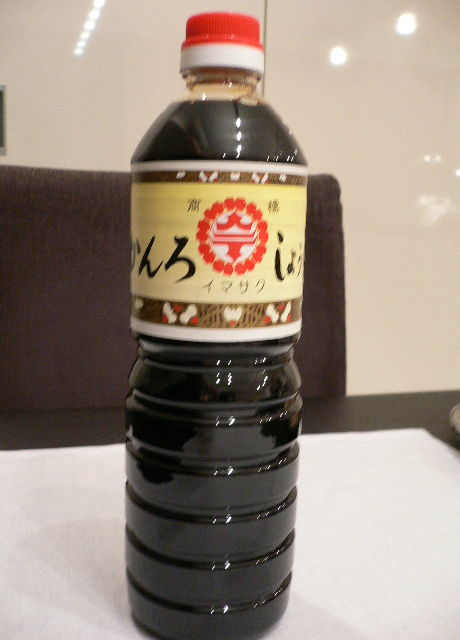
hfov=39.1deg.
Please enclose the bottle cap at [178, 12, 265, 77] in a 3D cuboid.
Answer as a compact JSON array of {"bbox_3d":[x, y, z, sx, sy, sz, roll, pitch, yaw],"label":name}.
[{"bbox_3d":[-0.003,-0.116,0.278,0.036,0.021,0.036,1,10,0],"label":"bottle cap"}]

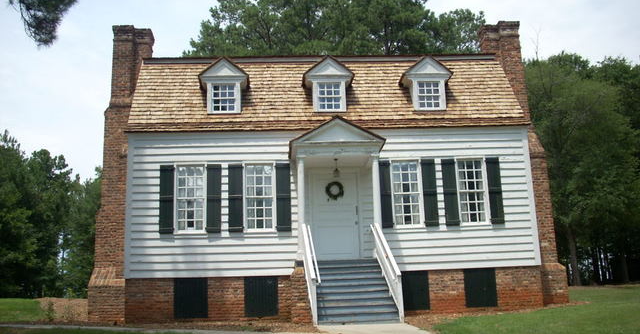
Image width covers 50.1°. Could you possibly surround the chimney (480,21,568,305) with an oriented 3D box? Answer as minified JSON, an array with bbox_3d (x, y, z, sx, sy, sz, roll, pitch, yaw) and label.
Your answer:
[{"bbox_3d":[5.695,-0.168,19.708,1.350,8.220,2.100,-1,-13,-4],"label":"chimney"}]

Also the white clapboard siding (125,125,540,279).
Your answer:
[{"bbox_3d":[0.355,0.797,16.697,9.960,3.500,0.300,-1,-13,-4],"label":"white clapboard siding"}]

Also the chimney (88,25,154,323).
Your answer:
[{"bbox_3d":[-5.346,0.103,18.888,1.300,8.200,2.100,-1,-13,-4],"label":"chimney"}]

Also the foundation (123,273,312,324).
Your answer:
[{"bbox_3d":[-2.378,2.939,15.340,4.220,1.120,1.400,-1,-13,-4],"label":"foundation"}]

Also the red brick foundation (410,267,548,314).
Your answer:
[{"bbox_3d":[3.723,2.970,16.523,3.320,1.060,0.400,-1,-13,-4],"label":"red brick foundation"}]

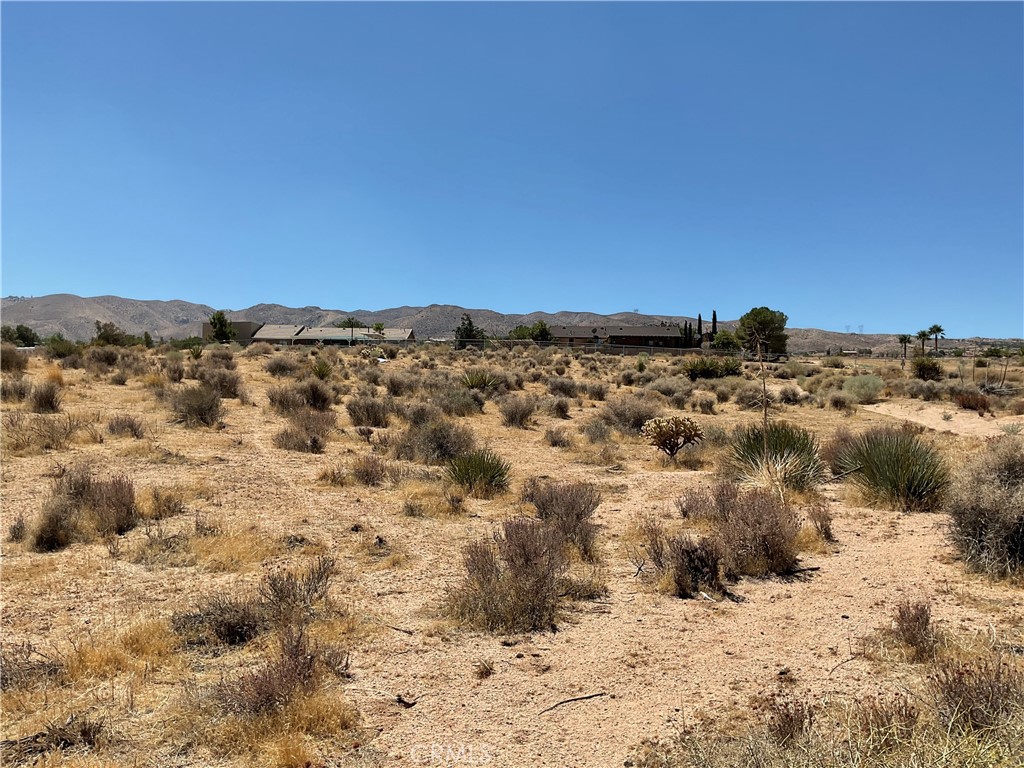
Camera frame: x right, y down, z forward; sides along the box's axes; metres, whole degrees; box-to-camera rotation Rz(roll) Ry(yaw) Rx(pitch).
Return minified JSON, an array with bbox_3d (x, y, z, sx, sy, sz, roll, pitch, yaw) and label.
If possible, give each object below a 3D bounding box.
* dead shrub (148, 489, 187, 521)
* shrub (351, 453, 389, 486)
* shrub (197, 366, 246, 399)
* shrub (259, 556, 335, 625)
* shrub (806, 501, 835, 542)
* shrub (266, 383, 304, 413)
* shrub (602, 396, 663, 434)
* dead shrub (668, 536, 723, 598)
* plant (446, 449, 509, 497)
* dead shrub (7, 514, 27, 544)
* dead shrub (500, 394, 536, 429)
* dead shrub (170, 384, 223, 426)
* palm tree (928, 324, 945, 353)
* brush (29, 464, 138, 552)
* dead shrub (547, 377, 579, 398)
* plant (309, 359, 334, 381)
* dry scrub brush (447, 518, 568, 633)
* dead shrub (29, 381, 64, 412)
[{"bbox_3d":[-3.012,1.058,7.533,0.332,0.250,0.266,-1,3,-22],"label":"dead shrub"},{"bbox_3d":[-1.592,0.957,9.595,0.422,0.339,0.380,0,3,-9],"label":"shrub"},{"bbox_3d":[-8.163,-0.082,24.003,1.303,0.815,1.209,-1,3,-19],"label":"shrub"},{"bbox_3d":[-1.243,1.191,4.991,0.438,0.352,0.351,-1,3,-14],"label":"shrub"},{"bbox_3d":[2.485,1.108,6.918,0.217,0.314,0.185,1,3,20],"label":"shrub"},{"bbox_3d":[-4.959,0.307,18.768,0.805,0.592,0.747,-1,3,-15],"label":"shrub"},{"bbox_3d":[2.115,0.537,15.070,1.051,0.636,0.946,0,3,8],"label":"shrub"},{"bbox_3d":[1.161,1.161,5.464,0.342,0.362,0.307,1,3,12],"label":"dead shrub"},{"bbox_3d":[-0.356,0.926,8.948,0.682,0.463,0.648,0,3,-2],"label":"plant"},{"bbox_3d":[-3.866,1.126,6.712,0.133,0.221,0.119,-2,4,-30],"label":"dead shrub"},{"bbox_3d":[0.099,0.483,15.399,0.660,0.590,0.612,0,3,0],"label":"dead shrub"},{"bbox_3d":[-5.829,0.383,15.831,0.930,0.748,0.863,-1,3,-20],"label":"dead shrub"},{"bbox_3d":[84.118,-9.039,170.328,3.171,5.551,3.171,1,3,26],"label":"palm tree"},{"bbox_3d":[-3.302,0.936,6.593,0.817,0.608,0.800,-1,3,-27],"label":"brush"},{"bbox_3d":[1.433,0.091,24.365,0.908,0.608,0.817,0,3,3],"label":"dead shrub"},{"bbox_3d":[-6.644,-0.492,30.095,0.804,0.729,0.764,-1,3,-12],"label":"plant"},{"bbox_3d":[-0.025,1.038,4.806,0.655,0.574,0.574,0,3,0],"label":"dry scrub brush"},{"bbox_3d":[-10.631,0.276,19.568,0.774,0.712,0.697,-2,3,-29],"label":"dead shrub"}]

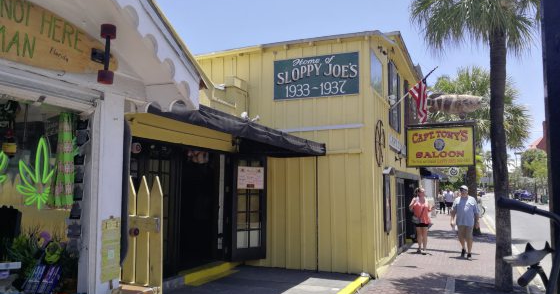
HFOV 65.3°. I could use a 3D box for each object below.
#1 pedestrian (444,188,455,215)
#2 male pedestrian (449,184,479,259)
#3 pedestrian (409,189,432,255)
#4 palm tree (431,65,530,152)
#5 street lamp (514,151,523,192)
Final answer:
[{"bbox_3d":[10.388,3.326,26.849,0.600,1.666,0.420,-2,-6,22],"label":"pedestrian"},{"bbox_3d":[4.379,1.766,10.375,0.680,1.698,0.500,-2,-6,22],"label":"male pedestrian"},{"bbox_3d":[3.558,1.855,11.102,0.580,1.659,0.420,-2,-6,22],"label":"pedestrian"},{"bbox_3d":[7.463,0.090,16.110,3.620,6.110,3.500,-2,-6,22],"label":"palm tree"},{"bbox_3d":[29.970,3.654,54.710,1.000,6.200,0.600,-2,-6,22],"label":"street lamp"}]

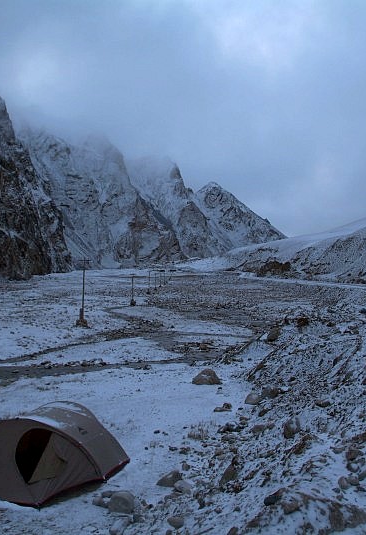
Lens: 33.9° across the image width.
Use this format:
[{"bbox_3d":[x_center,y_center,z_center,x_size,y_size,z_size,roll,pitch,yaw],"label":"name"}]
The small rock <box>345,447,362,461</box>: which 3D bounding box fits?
[{"bbox_3d":[1.817,1.988,6.400,0.150,0.120,0.130,0,-1,0],"label":"small rock"}]

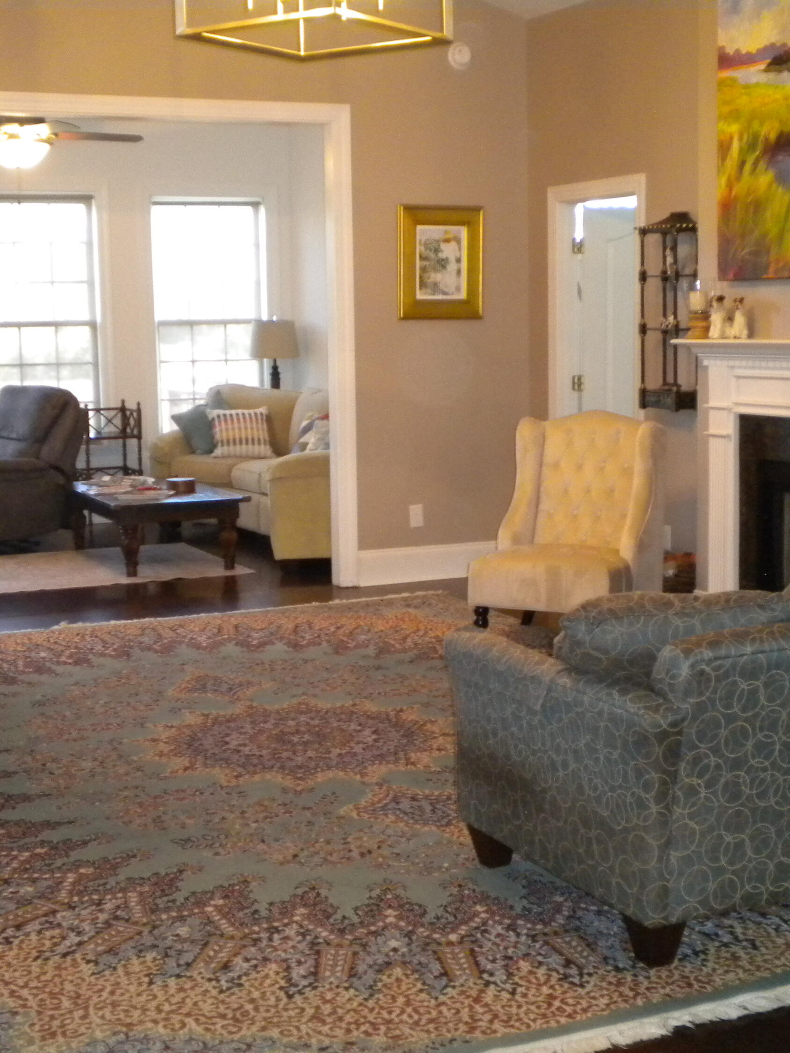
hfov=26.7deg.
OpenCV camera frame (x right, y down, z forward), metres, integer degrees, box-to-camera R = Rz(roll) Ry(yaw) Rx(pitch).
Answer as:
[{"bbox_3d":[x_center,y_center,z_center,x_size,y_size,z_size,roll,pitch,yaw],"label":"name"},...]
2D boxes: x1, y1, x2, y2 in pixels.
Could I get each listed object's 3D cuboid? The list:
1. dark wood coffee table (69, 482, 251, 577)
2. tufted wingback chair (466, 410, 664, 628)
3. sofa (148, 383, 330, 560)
[{"bbox_3d":[-1.491,0.002,10.198,0.800,0.420,1.420,-4,7,-23],"label":"dark wood coffee table"},{"bbox_3d":[0.773,0.004,7.403,0.660,1.020,0.740,3,8,26],"label":"tufted wingback chair"},{"bbox_3d":[-0.755,-0.364,10.786,0.980,0.990,2.200,-4,7,-24],"label":"sofa"}]

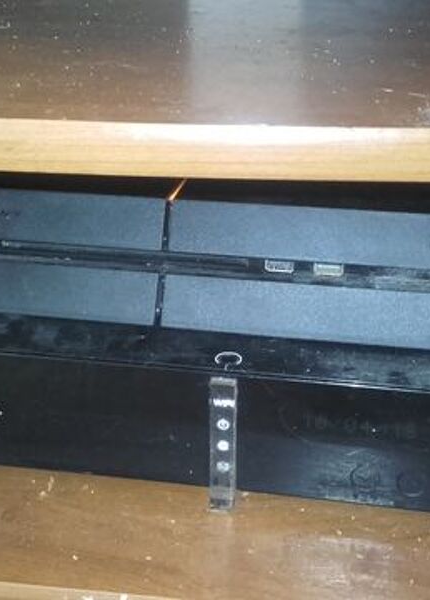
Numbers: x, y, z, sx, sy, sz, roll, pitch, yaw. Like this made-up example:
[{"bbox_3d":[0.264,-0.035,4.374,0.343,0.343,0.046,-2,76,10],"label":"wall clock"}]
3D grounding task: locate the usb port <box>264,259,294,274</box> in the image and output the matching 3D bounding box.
[{"bbox_3d":[0.031,-0.018,0.393,0.014,0.006,0.009,4,26,10],"label":"usb port"}]

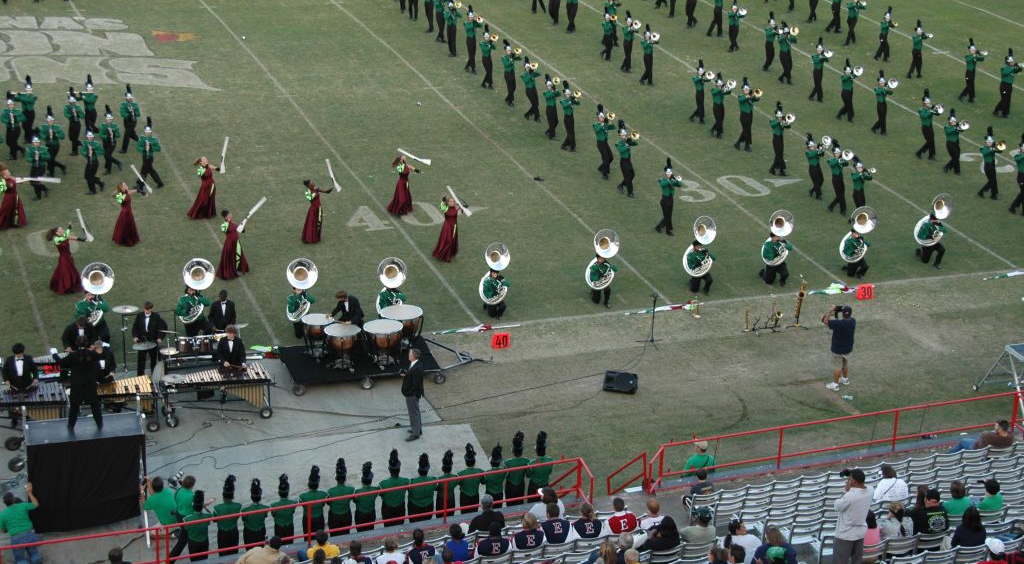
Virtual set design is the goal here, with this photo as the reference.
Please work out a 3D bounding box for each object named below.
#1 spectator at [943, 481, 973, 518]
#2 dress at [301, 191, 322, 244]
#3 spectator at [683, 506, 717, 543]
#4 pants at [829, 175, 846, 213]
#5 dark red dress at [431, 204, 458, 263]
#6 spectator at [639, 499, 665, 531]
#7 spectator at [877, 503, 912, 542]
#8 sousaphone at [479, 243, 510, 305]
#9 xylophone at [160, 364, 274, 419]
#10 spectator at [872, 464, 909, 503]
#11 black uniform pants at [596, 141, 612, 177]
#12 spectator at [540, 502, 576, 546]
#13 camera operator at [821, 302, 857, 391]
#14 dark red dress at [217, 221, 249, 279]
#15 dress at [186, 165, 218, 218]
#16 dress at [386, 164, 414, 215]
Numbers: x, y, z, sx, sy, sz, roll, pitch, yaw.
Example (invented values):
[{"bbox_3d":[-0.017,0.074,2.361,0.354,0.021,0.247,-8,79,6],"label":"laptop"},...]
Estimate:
[{"bbox_3d":[6.483,3.450,28.203,0.470,1.230,0.760,-7,23,-22],"label":"spectator"},{"bbox_3d":[-4.962,-1.670,46.202,0.480,1.330,0.480,17,25,34],"label":"dress"},{"bbox_3d":[2.658,3.784,27.638,0.500,1.290,0.760,-7,23,-22],"label":"spectator"},{"bbox_3d":[8.584,-2.310,49.134,0.580,1.021,0.370,20,27,39],"label":"pants"},{"bbox_3d":[-1.578,-1.202,44.987,0.632,1.335,0.587,-16,27,-39],"label":"dark red dress"},{"bbox_3d":[2.037,3.730,28.583,0.520,1.150,0.720,-7,23,-22],"label":"spectator"},{"bbox_3d":[5.253,3.621,26.792,0.500,1.260,0.760,-10,24,-29],"label":"spectator"},{"bbox_3d":[-0.434,-0.189,41.886,0.720,1.300,0.620,-9,23,-26],"label":"sousaphone"},{"bbox_3d":[-5.753,2.127,36.445,2.120,0.920,0.850,-3,22,-11],"label":"xylophone"},{"bbox_3d":[5.762,3.378,29.319,0.580,1.220,0.720,-9,23,-26],"label":"spectator"},{"bbox_3d":[2.569,-3.416,51.540,0.500,1.020,0.380,13,24,27],"label":"black uniform pants"},{"bbox_3d":[0.510,3.888,28.650,0.500,1.360,0.760,-7,23,-22],"label":"spectator"},{"bbox_3d":[6.860,1.278,39.165,0.680,1.850,0.600,-12,25,-33],"label":"camera operator"},{"bbox_3d":[-6.497,-0.787,43.571,0.719,1.260,0.774,13,23,26],"label":"dark red dress"},{"bbox_3d":[-7.820,-2.326,47.404,0.680,1.270,0.620,18,26,36],"label":"dress"},{"bbox_3d":[-2.851,-2.444,48.253,0.620,1.270,0.580,18,26,36],"label":"dress"}]

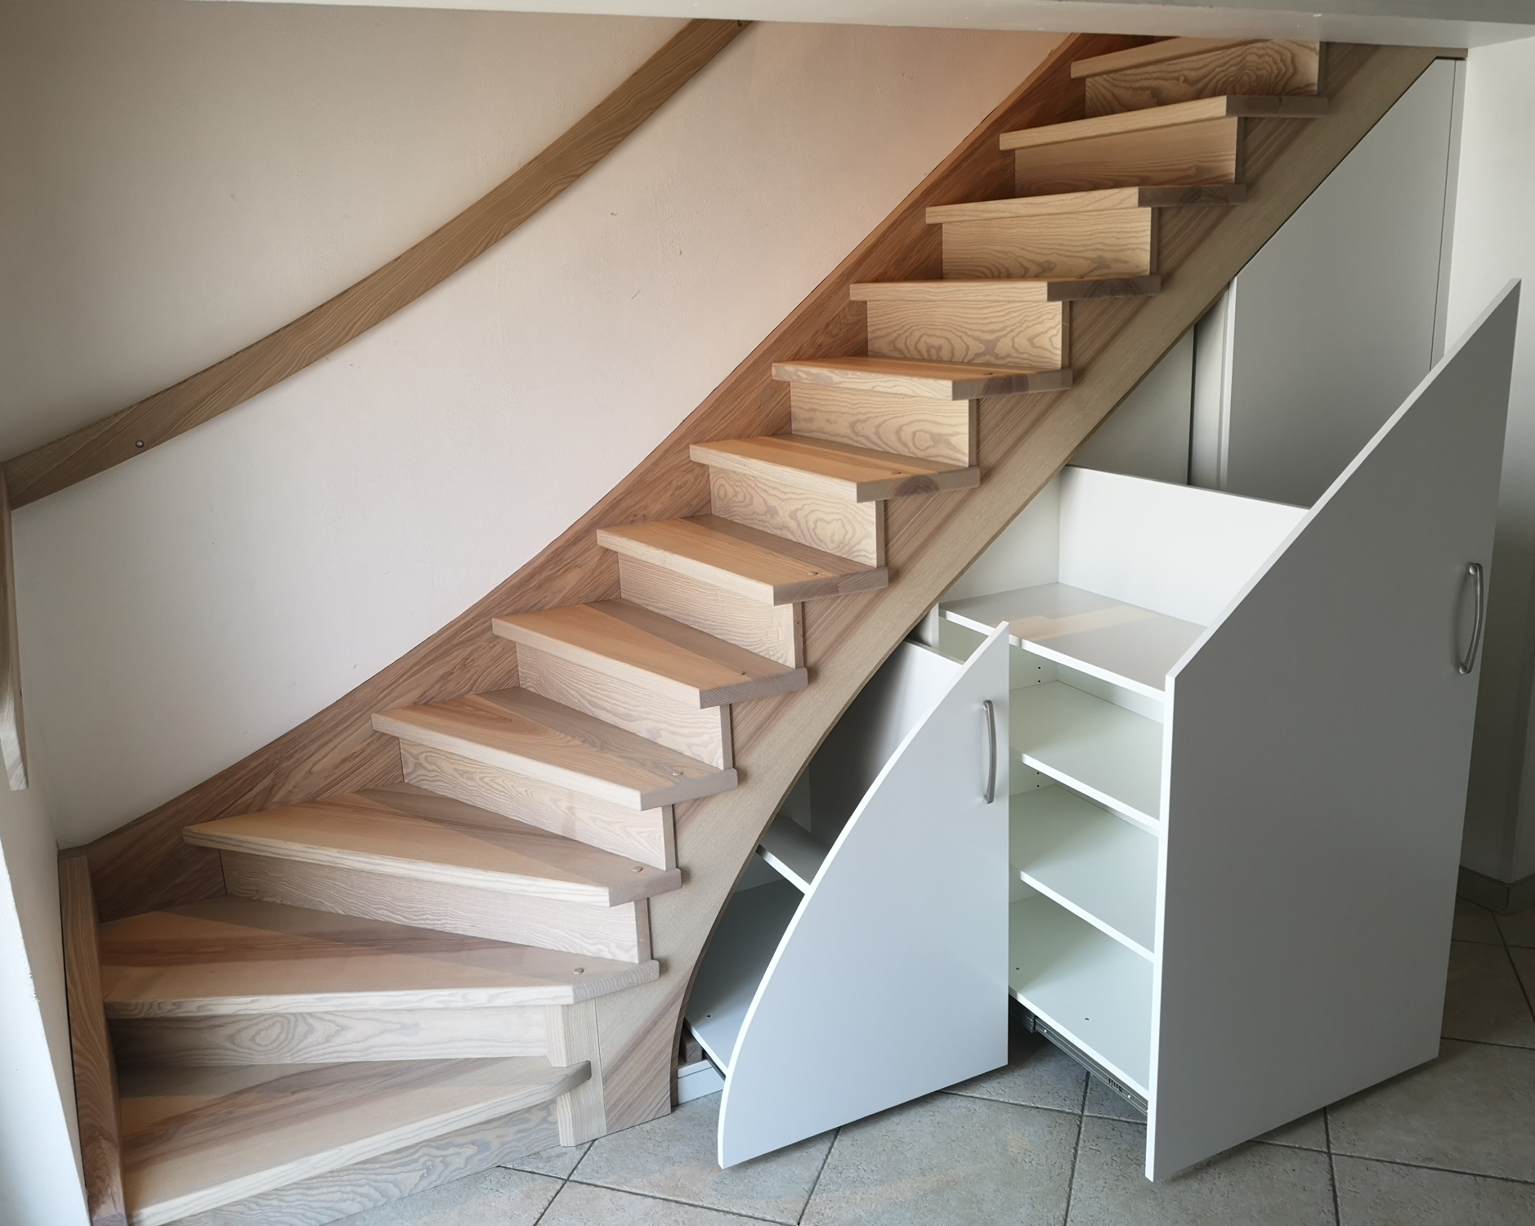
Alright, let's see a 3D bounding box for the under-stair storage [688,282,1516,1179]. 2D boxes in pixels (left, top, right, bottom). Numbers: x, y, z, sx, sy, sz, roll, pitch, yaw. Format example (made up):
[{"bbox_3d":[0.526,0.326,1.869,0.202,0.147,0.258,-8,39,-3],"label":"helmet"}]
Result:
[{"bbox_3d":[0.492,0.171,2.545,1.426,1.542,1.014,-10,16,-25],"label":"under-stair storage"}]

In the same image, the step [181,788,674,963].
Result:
[{"bbox_3d":[-0.661,0.531,2.722,1.122,0.180,0.369,3,16,20],"label":"step"}]

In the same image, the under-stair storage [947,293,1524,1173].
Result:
[{"bbox_3d":[0.849,0.149,2.567,0.762,1.542,0.745,-10,16,-25],"label":"under-stair storage"}]

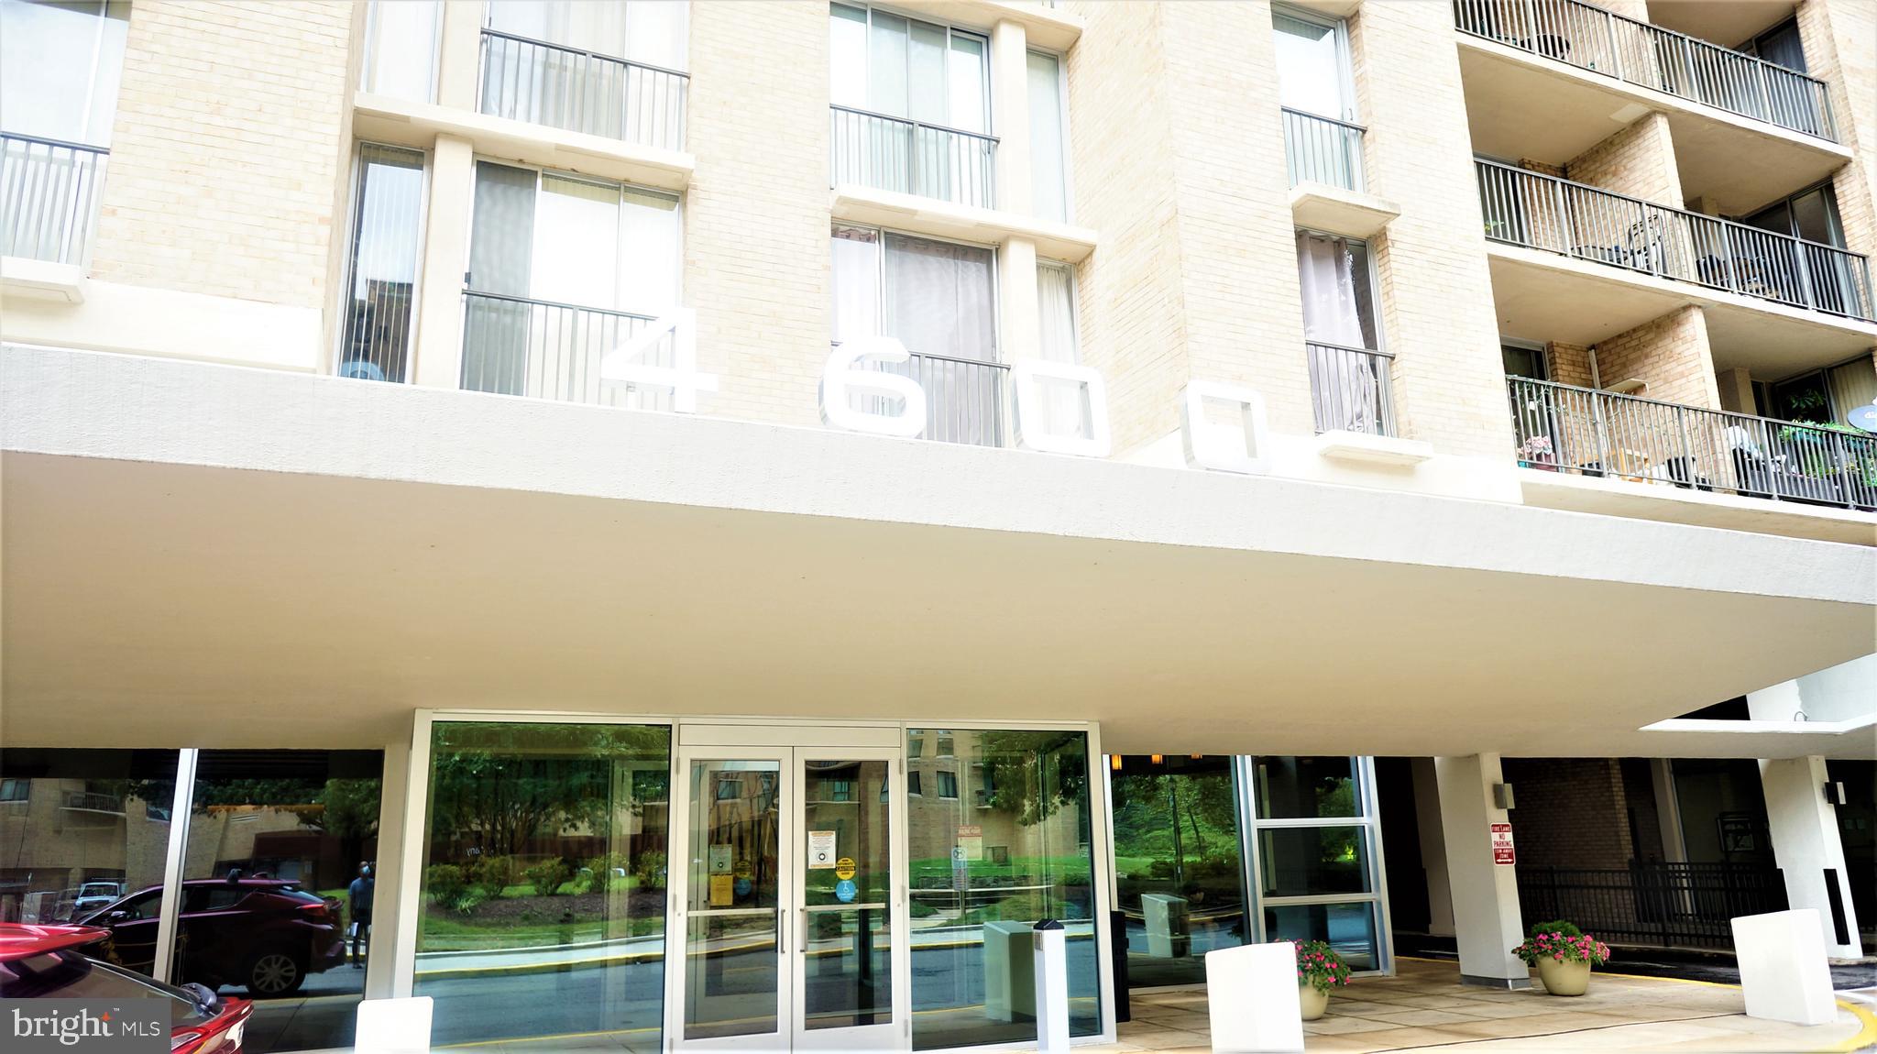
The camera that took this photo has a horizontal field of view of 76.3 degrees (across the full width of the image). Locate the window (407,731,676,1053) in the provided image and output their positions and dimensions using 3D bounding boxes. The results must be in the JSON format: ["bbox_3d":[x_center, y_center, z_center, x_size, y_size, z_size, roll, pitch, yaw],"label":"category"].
[{"bbox_3d":[-2.897,2.750,8.833,1.776,2.594,0.092,4,-15,-22],"label":"window"}]

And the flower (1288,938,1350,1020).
[{"bbox_3d":[3.470,4.338,11.486,0.865,0.690,0.865,4,-15,-22],"label":"flower"}]

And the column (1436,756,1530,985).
[{"bbox_3d":[6.100,3.832,13.398,0.304,2.484,0.684,4,-15,-22],"label":"column"}]

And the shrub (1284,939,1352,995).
[{"bbox_3d":[3.467,4.204,11.520,0.865,0.414,0.865,4,-15,-22],"label":"shrub"}]

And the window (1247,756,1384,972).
[{"bbox_3d":[4.399,3.965,13.983,1.730,2.530,0.110,4,-15,-22],"label":"window"}]

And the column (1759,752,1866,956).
[{"bbox_3d":[11.264,4.242,15.461,0.322,2.484,0.675,4,-15,-22],"label":"column"}]

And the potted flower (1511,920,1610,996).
[{"bbox_3d":[6.539,4.519,12.547,0.938,0.719,0.938,4,-15,-22],"label":"potted flower"}]

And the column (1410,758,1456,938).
[{"bbox_3d":[8.491,5.401,20.353,0.331,2.953,0.681,4,-15,-22],"label":"column"}]

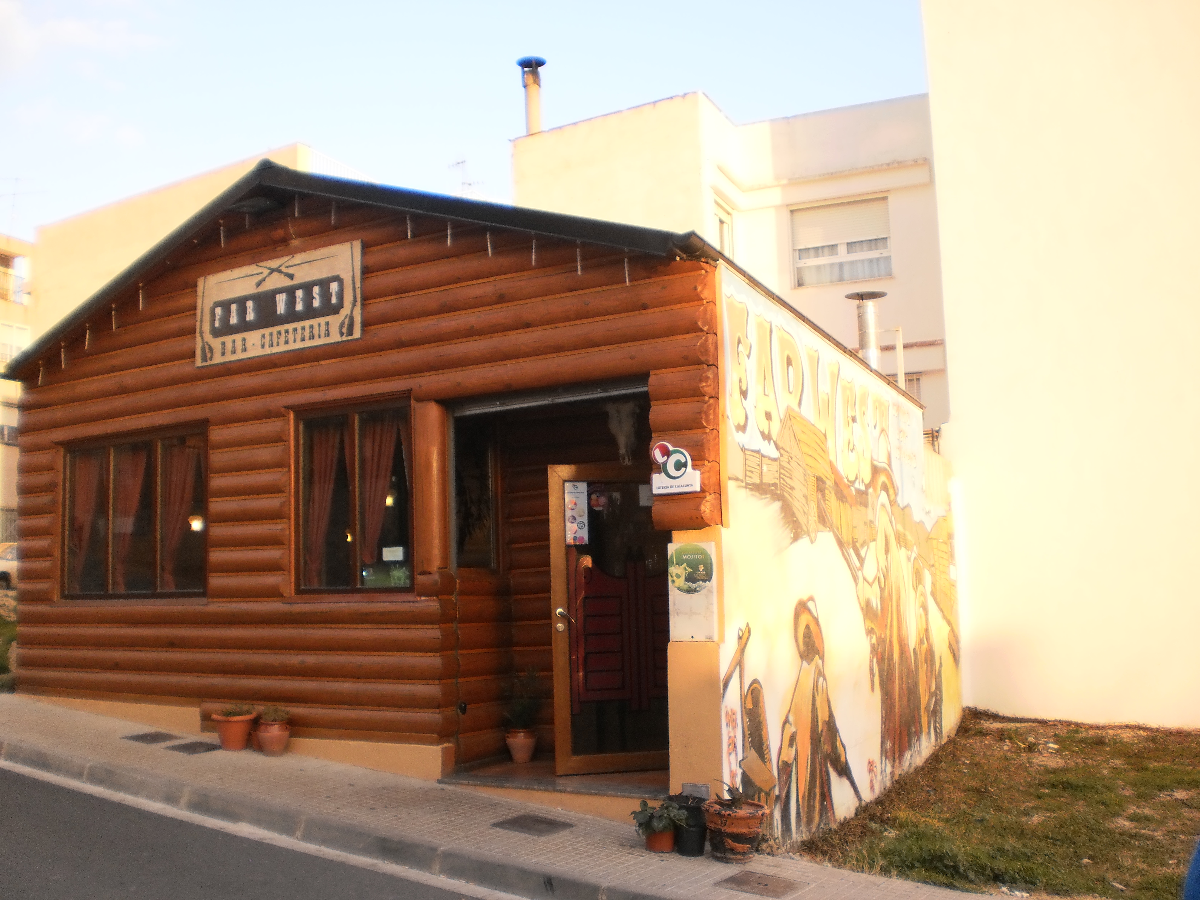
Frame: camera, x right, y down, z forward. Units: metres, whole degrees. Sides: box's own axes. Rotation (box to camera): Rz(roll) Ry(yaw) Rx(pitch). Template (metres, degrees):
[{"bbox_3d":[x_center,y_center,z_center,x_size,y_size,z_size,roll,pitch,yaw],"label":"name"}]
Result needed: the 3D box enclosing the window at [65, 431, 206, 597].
[{"bbox_3d":[-3.818,0.550,10.257,1.872,1.311,0.140,-5,-7,33],"label":"window"}]

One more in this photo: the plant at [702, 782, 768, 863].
[{"bbox_3d":[0.736,2.012,6.807,0.363,0.394,0.363,3,-3,0],"label":"plant"}]

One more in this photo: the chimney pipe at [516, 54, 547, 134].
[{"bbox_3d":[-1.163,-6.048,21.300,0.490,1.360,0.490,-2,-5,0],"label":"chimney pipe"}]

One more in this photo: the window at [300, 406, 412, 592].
[{"bbox_3d":[-1.758,0.373,8.935,1.105,1.264,0.100,-5,-7,33],"label":"window"}]

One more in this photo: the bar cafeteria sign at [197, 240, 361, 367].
[{"bbox_3d":[-2.430,-1.077,9.382,1.789,0.711,0.040,-5,-7,33],"label":"bar cafeteria sign"}]

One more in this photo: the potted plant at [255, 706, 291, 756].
[{"bbox_3d":[-2.349,2.015,8.961,0.255,0.335,0.250,-2,-5,0],"label":"potted plant"}]

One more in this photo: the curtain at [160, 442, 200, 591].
[{"bbox_3d":[-3.407,0.541,10.117,0.489,1.211,0.100,-5,-7,33],"label":"curtain"}]

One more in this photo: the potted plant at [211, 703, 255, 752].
[{"bbox_3d":[-2.664,2.000,9.069,0.334,0.325,0.334,1,-3,34],"label":"potted plant"}]

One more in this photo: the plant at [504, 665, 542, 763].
[{"bbox_3d":[-0.559,1.904,9.017,0.270,0.677,0.270,-2,-6,0],"label":"plant"}]

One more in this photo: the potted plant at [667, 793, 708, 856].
[{"bbox_3d":[0.480,2.043,6.839,0.226,0.316,0.226,3,-3,0],"label":"potted plant"}]

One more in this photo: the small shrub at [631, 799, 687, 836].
[{"bbox_3d":[0.328,2.041,6.930,0.310,0.190,0.290,-2,-5,0],"label":"small shrub"}]

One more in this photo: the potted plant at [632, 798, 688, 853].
[{"bbox_3d":[0.330,2.058,6.864,0.314,0.272,0.314,3,-3,0],"label":"potted plant"}]

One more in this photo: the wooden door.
[{"bbox_3d":[0.166,1.114,8.388,1.000,2.040,0.060,0,-6,-16],"label":"wooden door"}]

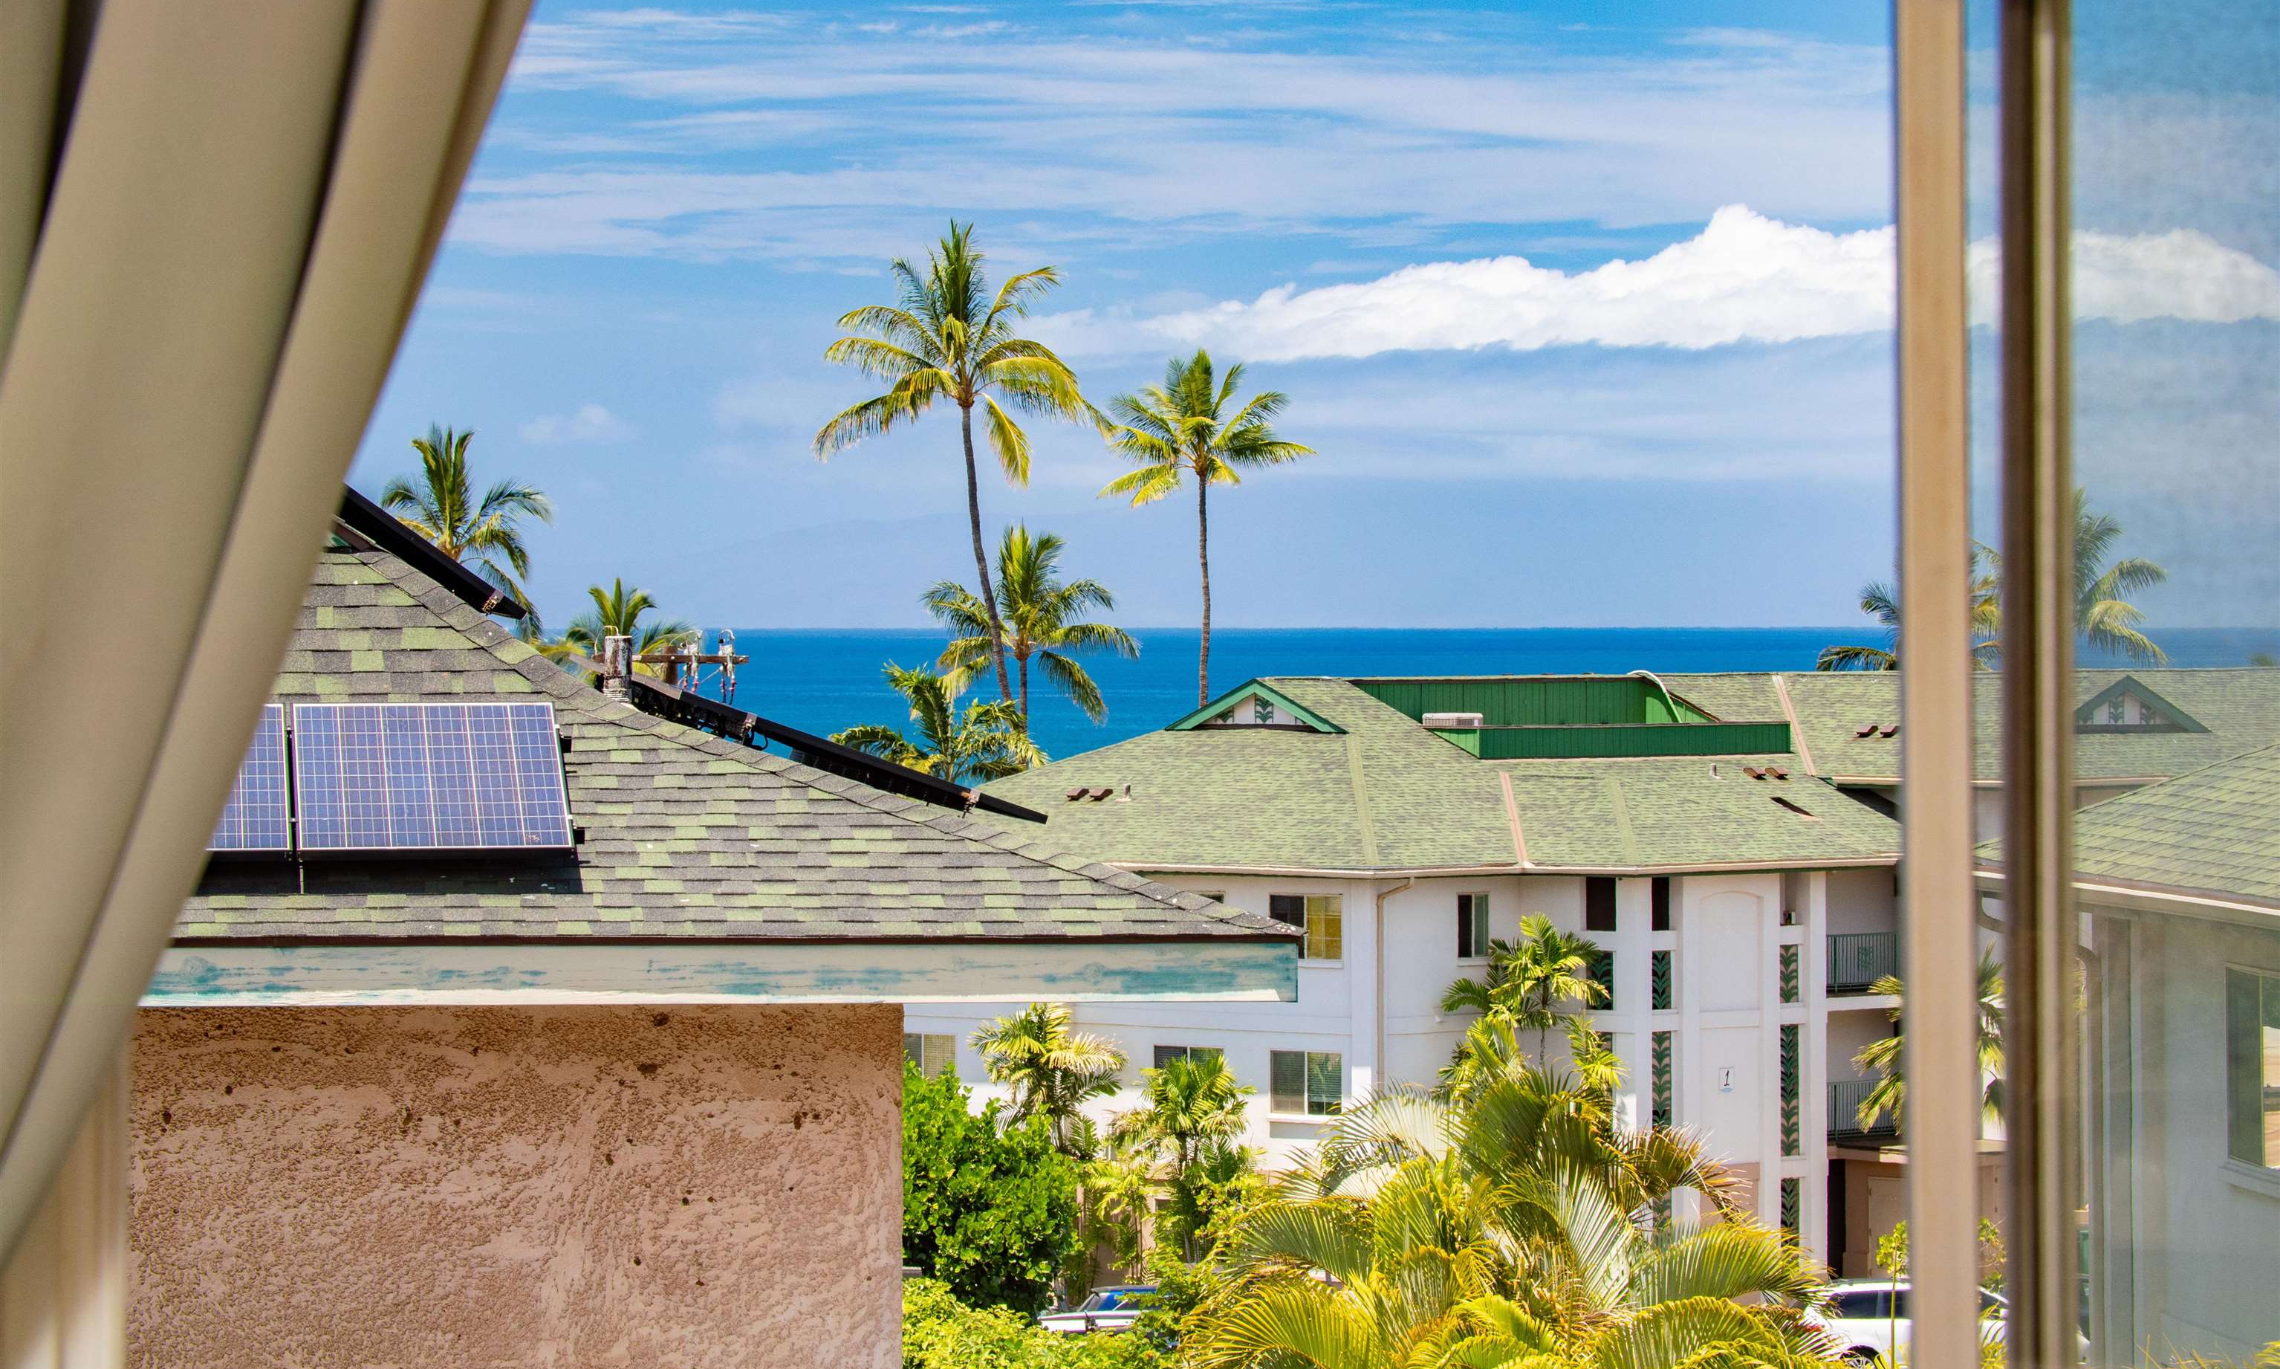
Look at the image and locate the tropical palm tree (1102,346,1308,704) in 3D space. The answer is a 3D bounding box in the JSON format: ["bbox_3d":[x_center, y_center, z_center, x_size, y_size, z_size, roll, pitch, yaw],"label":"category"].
[{"bbox_3d":[1.635,1.618,222.000,5.600,20.080,5.600,0,0,0],"label":"tropical palm tree"}]

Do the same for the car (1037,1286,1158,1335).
[{"bbox_3d":[0.075,10.828,149.000,4.600,1.540,1.830,0,0,-26],"label":"car"}]

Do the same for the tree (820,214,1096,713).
[{"bbox_3d":[-4.280,0.466,207.000,6.500,22.560,6.500,0,0,0],"label":"tree"}]

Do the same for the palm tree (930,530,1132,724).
[{"bbox_3d":[-2.667,3.919,215.000,5.400,15.560,5.400,0,0,0],"label":"palm tree"}]

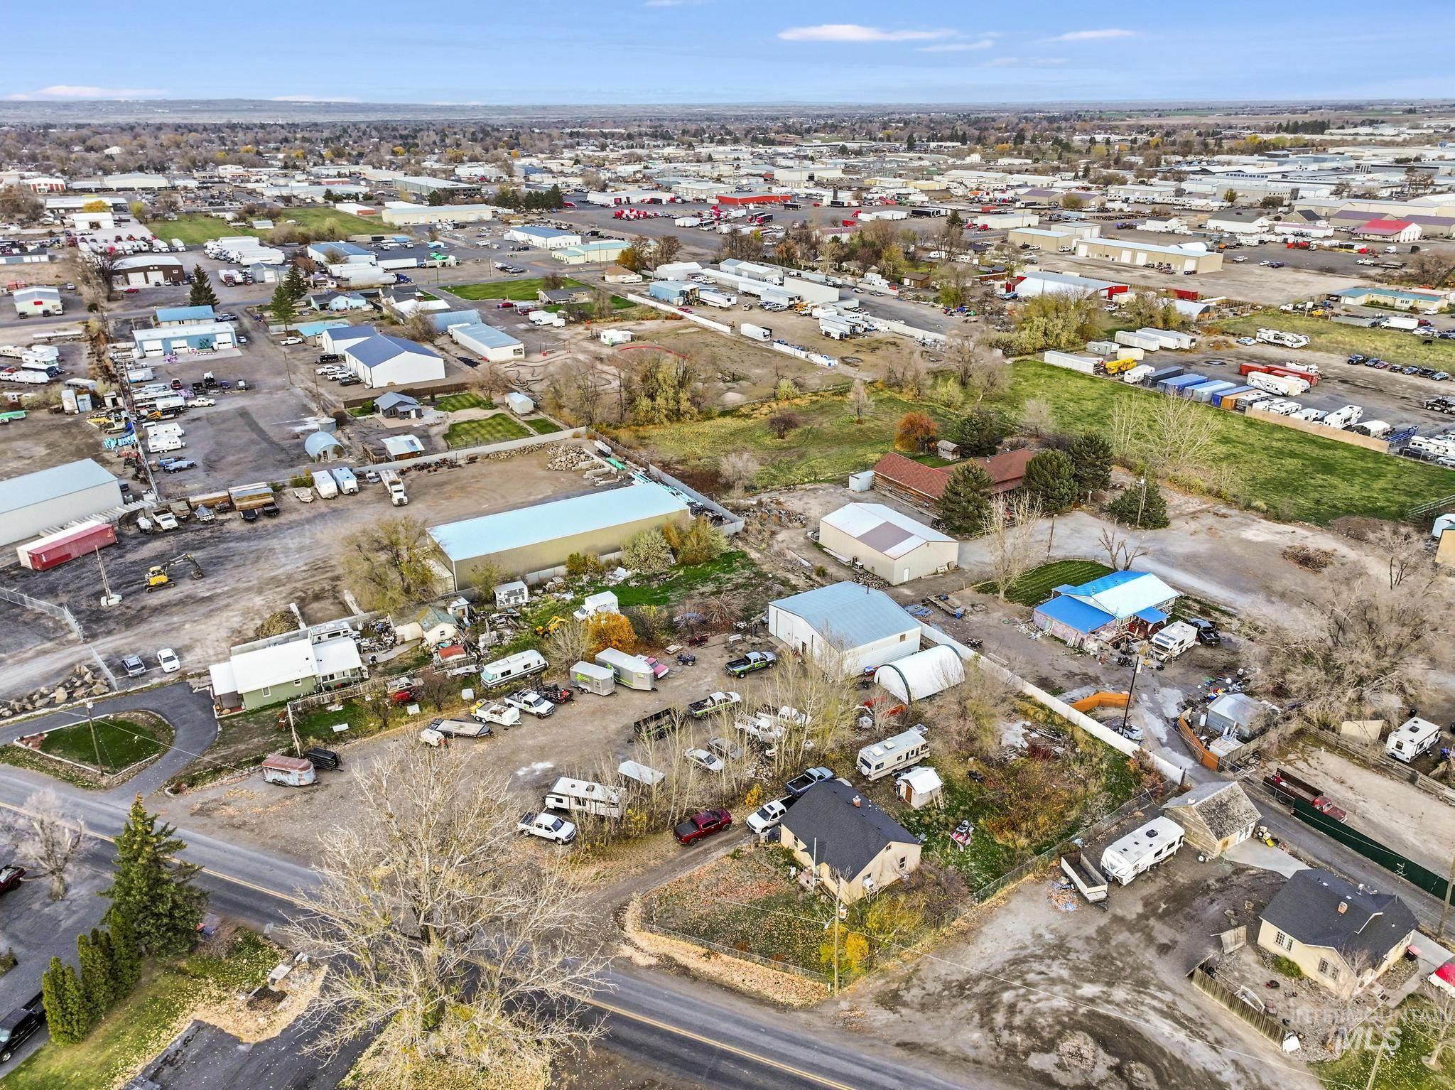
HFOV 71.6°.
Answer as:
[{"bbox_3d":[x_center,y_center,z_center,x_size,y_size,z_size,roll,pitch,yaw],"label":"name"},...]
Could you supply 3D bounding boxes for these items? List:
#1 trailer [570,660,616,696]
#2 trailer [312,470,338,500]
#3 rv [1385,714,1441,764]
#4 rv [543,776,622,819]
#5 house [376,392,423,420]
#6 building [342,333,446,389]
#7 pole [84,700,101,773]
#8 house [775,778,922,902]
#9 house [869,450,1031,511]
[{"bbox_3d":[-15.800,16.250,120.110,5.500,2.750,2.150,14,27,28],"label":"trailer"},{"bbox_3d":[-71.065,-10.319,178.143,2.450,2.800,7.000,-15,28,-30],"label":"trailer"},{"bbox_3d":[72.964,20.824,107.178,6.100,2.950,2.420,-16,28,-32],"label":"rv"},{"bbox_3d":[-13.850,25.100,99.410,7.400,2.900,2.450,5,24,11],"label":"rv"},{"bbox_3d":[-74.900,-31.835,230.231,8.400,4.200,10.300,-14,28,-29],"label":"house"},{"bbox_3d":[-86.170,-48.270,260.840,18.300,8.000,24.400,-15,28,-30],"label":"building"},{"bbox_3d":[-64.573,19.544,102.824,0.600,8.800,0.500,0,24,0],"label":"pole"},{"bbox_3d":[11.350,26.680,93.200,9.100,5.300,10.000,-15,28,-31],"label":"house"},{"bbox_3d":[42.430,-12.950,182.870,28.000,5.900,19.300,-14,28,-30],"label":"house"}]

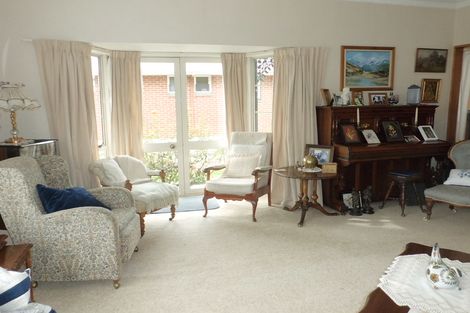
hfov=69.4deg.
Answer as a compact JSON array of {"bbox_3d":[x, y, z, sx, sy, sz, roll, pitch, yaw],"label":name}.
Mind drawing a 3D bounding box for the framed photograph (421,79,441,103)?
[{"bbox_3d":[2.870,-0.957,4.962,0.323,0.340,0.035,-4,10,-16],"label":"framed photograph"}]

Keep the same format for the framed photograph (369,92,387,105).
[{"bbox_3d":[1.931,-0.764,4.564,0.265,0.155,0.040,-2,10,-7],"label":"framed photograph"}]

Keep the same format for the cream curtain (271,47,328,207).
[{"bbox_3d":[0.797,-0.345,4.250,0.761,1.959,0.168,-3,9,-15],"label":"cream curtain"}]

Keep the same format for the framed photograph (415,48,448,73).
[{"bbox_3d":[2.765,-1.338,4.761,0.534,0.320,0.029,-3,9,-15],"label":"framed photograph"}]

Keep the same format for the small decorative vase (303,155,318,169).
[{"bbox_3d":[0.921,0.063,4.084,0.160,0.160,0.160,-1,10,1],"label":"small decorative vase"}]

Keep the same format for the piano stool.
[{"bbox_3d":[2.003,0.419,4.041,0.384,0.463,0.384,-3,9,-15],"label":"piano stool"}]

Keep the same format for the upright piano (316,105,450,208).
[{"bbox_3d":[1.893,-0.007,4.290,1.507,1.236,0.690,-3,9,-15],"label":"upright piano"}]

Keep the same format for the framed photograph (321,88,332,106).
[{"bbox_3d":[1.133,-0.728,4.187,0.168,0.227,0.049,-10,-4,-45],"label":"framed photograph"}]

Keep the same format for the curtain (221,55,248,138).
[{"bbox_3d":[0.005,-0.436,4.915,0.380,2.030,0.120,-4,10,-16],"label":"curtain"}]

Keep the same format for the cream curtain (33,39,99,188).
[{"bbox_3d":[-1.754,-0.213,3.684,0.550,2.030,0.130,-4,10,-16],"label":"cream curtain"}]

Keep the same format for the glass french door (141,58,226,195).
[{"bbox_3d":[-0.701,-0.391,4.758,1.379,1.940,0.069,-3,9,-15],"label":"glass french door"}]

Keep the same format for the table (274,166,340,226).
[{"bbox_3d":[0.837,0.448,4.011,0.745,0.556,0.745,-1,10,0],"label":"table"}]

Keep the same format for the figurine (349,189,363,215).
[{"bbox_3d":[1.478,0.544,4.114,0.155,0.314,0.150,0,10,6],"label":"figurine"}]

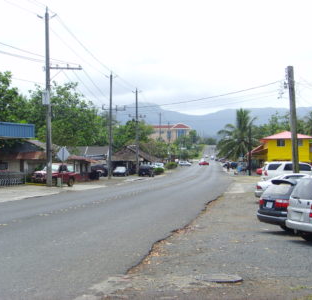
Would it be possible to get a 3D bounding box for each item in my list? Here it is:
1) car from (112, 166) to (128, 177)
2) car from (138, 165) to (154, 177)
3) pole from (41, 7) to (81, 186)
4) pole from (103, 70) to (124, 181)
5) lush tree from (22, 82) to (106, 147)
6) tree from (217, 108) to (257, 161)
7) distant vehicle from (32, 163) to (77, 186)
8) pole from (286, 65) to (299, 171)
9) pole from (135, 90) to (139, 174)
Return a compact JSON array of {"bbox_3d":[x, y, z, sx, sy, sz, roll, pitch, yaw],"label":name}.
[{"bbox_3d":[-4.796,2.973,95.000,1.700,1.420,4.300,-1,-1,6],"label":"car"},{"bbox_3d":[-1.279,3.026,98.500,1.750,1.700,4.300,-1,-1,6],"label":"car"},{"bbox_3d":[-6.612,-3.676,48.000,2.700,12.400,0.450,-1,-1,10],"label":"pole"},{"bbox_3d":[-4.843,-2.758,79.000,2.500,12.100,0.450,-1,-1,10],"label":"pole"},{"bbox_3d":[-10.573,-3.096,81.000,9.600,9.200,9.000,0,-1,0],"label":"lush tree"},{"bbox_3d":[12.192,-2.045,105.000,6.100,8.700,6.100,0,-1,0],"label":"tree"},{"bbox_3d":[-7.503,1.864,51.500,1.720,1.720,3.950,-1,-1,22],"label":"distant vehicle"},{"bbox_3d":[7.763,-1.097,39.000,0.360,7.300,0.360,-3,-1,0],"label":"pole"},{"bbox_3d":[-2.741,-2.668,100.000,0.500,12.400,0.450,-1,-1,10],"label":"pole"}]

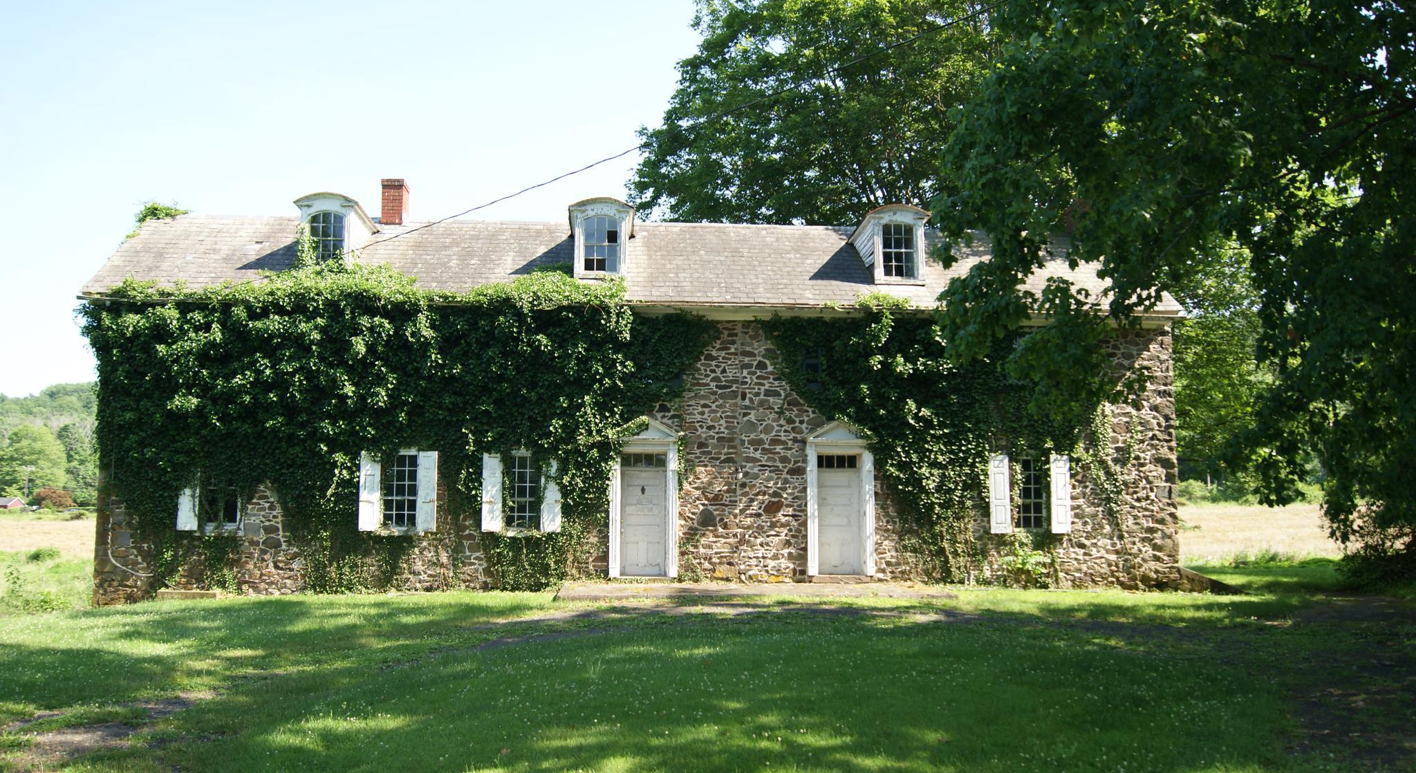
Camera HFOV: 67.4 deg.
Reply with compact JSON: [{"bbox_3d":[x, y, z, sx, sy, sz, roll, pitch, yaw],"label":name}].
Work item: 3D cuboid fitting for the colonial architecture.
[{"bbox_3d":[-1.265,0.003,23.236,20.850,8.550,6.400,1,-6,-4],"label":"colonial architecture"}]

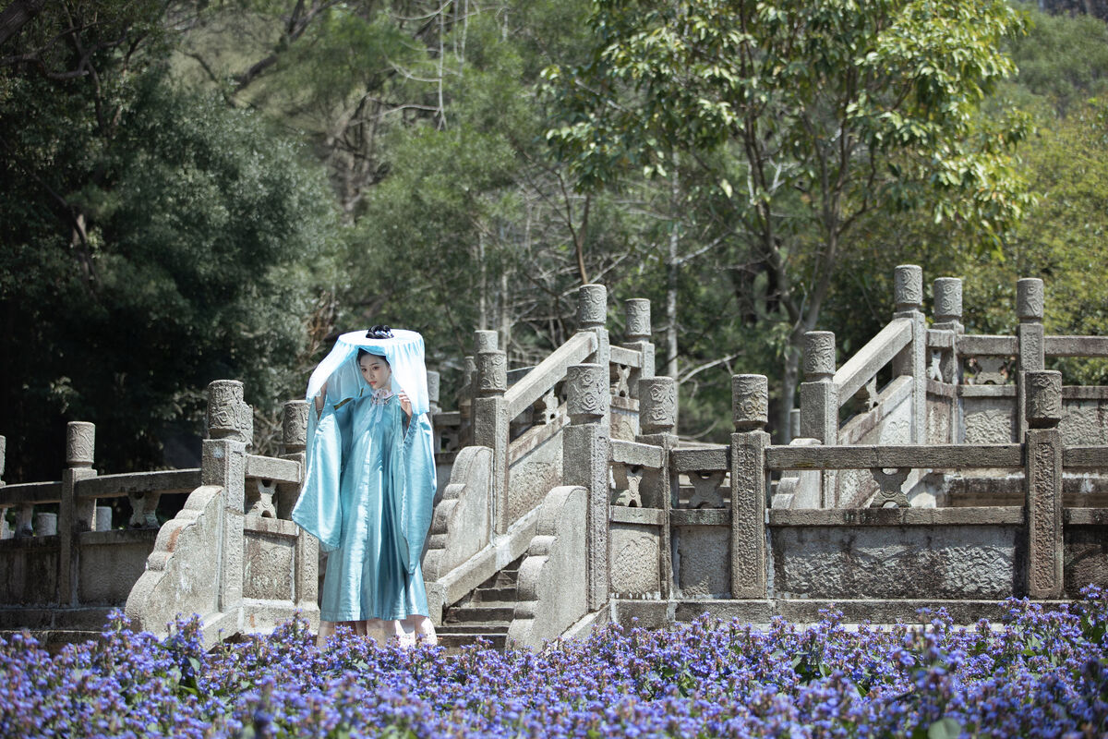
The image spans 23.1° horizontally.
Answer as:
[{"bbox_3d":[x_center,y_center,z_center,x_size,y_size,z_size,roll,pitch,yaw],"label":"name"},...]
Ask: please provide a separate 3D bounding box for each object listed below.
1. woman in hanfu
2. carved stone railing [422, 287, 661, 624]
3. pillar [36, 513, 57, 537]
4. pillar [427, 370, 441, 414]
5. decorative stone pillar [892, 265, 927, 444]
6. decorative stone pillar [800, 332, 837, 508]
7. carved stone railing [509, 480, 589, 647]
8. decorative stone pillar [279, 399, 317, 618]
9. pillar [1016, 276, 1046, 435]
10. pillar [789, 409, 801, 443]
[{"bbox_3d":[-1.005,0.560,14.350,0.730,1.538,0.520,-1,-6,6],"label":"woman in hanfu"},{"bbox_3d":[-0.055,0.569,19.014,0.206,2.462,3.065,-3,-6,29],"label":"carved stone railing"},{"bbox_3d":[-5.008,2.049,26.720,0.199,1.256,0.199,-2,-6,17],"label":"pillar"},{"bbox_3d":[-1.148,0.634,24.969,0.199,1.256,0.199,-1,-6,11],"label":"pillar"},{"bbox_3d":[2.432,-0.087,18.494,0.187,1.256,0.187,-3,-6,29],"label":"decorative stone pillar"},{"bbox_3d":[1.692,0.387,17.165,0.187,1.256,0.187,-3,-6,29],"label":"decorative stone pillar"},{"bbox_3d":[-0.020,1.034,14.031,0.154,0.906,0.649,-3,-6,29],"label":"carved stone railing"},{"bbox_3d":[-1.541,0.813,16.403,0.187,1.256,0.187,-3,-6,29],"label":"decorative stone pillar"},{"bbox_3d":[3.390,-0.020,19.189,0.196,1.256,0.196,0,-6,0],"label":"pillar"},{"bbox_3d":[2.165,0.976,23.630,0.199,1.256,0.199,-3,-6,29],"label":"pillar"}]

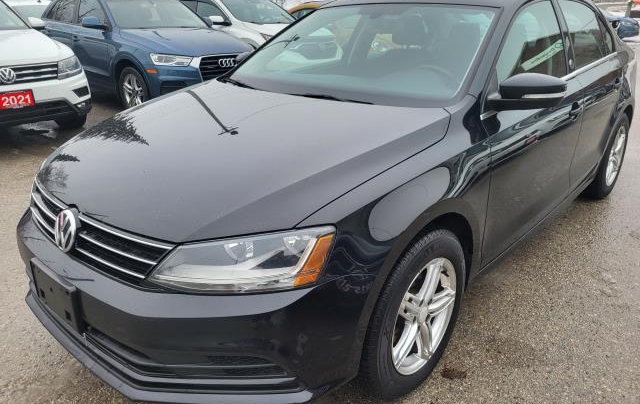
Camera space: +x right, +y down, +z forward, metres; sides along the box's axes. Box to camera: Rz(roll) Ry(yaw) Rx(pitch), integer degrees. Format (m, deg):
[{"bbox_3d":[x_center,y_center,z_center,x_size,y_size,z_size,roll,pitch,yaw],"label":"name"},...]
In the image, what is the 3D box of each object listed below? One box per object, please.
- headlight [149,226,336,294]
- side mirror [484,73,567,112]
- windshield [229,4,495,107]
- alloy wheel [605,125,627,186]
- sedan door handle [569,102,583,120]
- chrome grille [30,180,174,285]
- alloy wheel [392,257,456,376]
[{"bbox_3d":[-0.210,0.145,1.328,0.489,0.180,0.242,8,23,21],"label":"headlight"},{"bbox_3d":[0.816,-0.423,1.859,0.260,0.160,0.170,18,28,39],"label":"side mirror"},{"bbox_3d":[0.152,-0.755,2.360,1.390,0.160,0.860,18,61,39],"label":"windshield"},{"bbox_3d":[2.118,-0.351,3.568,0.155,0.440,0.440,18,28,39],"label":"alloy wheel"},{"bbox_3d":[1.276,-0.444,2.398,0.060,0.055,0.200,18,28,39],"label":"sedan door handle"},{"bbox_3d":[-0.797,0.091,1.569,1.000,0.195,0.140,18,28,39],"label":"chrome grille"},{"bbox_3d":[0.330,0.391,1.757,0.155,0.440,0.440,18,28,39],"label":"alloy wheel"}]

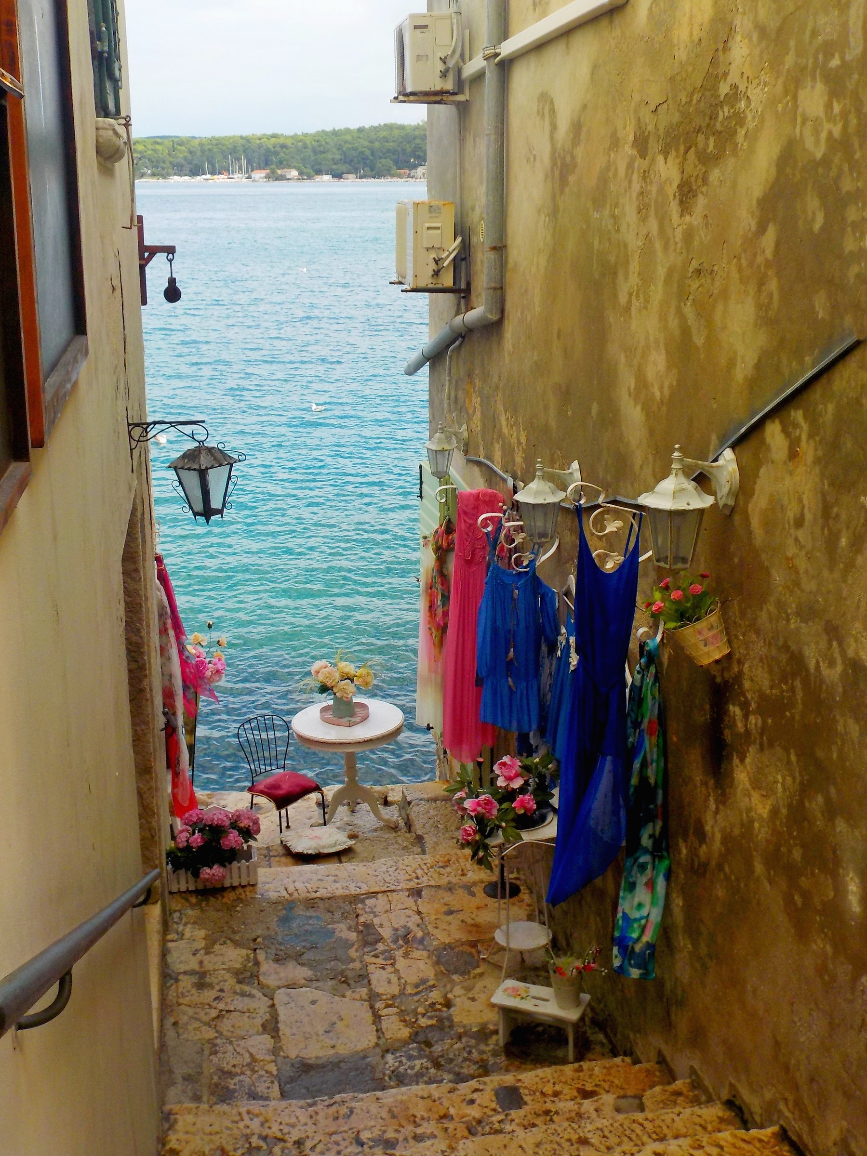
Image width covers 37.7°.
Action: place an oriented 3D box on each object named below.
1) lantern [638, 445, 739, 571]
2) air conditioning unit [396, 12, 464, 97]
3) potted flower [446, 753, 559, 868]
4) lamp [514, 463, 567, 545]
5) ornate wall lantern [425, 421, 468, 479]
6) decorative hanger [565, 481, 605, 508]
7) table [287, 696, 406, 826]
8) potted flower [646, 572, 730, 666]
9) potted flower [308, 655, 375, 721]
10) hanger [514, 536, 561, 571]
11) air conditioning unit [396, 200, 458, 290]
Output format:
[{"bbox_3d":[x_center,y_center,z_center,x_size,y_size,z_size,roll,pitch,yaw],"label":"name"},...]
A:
[{"bbox_3d":[0.775,-0.213,3.861,0.300,0.385,0.225,-3,18,-8],"label":"lantern"},{"bbox_3d":[-0.052,-3.318,8.050,0.280,0.455,0.720,-3,18,-8],"label":"air conditioning unit"},{"bbox_3d":[0.328,1.095,5.976,0.500,0.570,0.500,-3,18,-8],"label":"potted flower"},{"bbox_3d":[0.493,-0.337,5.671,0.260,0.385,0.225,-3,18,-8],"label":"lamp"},{"bbox_3d":[0.090,-0.846,8.396,0.290,0.390,0.225,-3,18,-8],"label":"ornate wall lantern"},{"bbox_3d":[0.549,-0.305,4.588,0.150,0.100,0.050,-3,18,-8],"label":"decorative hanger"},{"bbox_3d":[-0.560,1.260,8.394,0.735,0.690,0.735,0,18,0],"label":"table"},{"bbox_3d":[0.794,0.120,3.927,0.235,0.295,0.220,-26,20,0],"label":"potted flower"},{"bbox_3d":[-0.586,0.703,8.193,0.400,0.440,0.340,0,18,0],"label":"potted flower"},{"bbox_3d":[0.502,-0.117,6.215,0.225,0.170,0.050,-3,18,-8],"label":"hanger"},{"bbox_3d":[-0.057,-2.214,8.396,0.280,0.535,0.780,-3,18,-8],"label":"air conditioning unit"}]

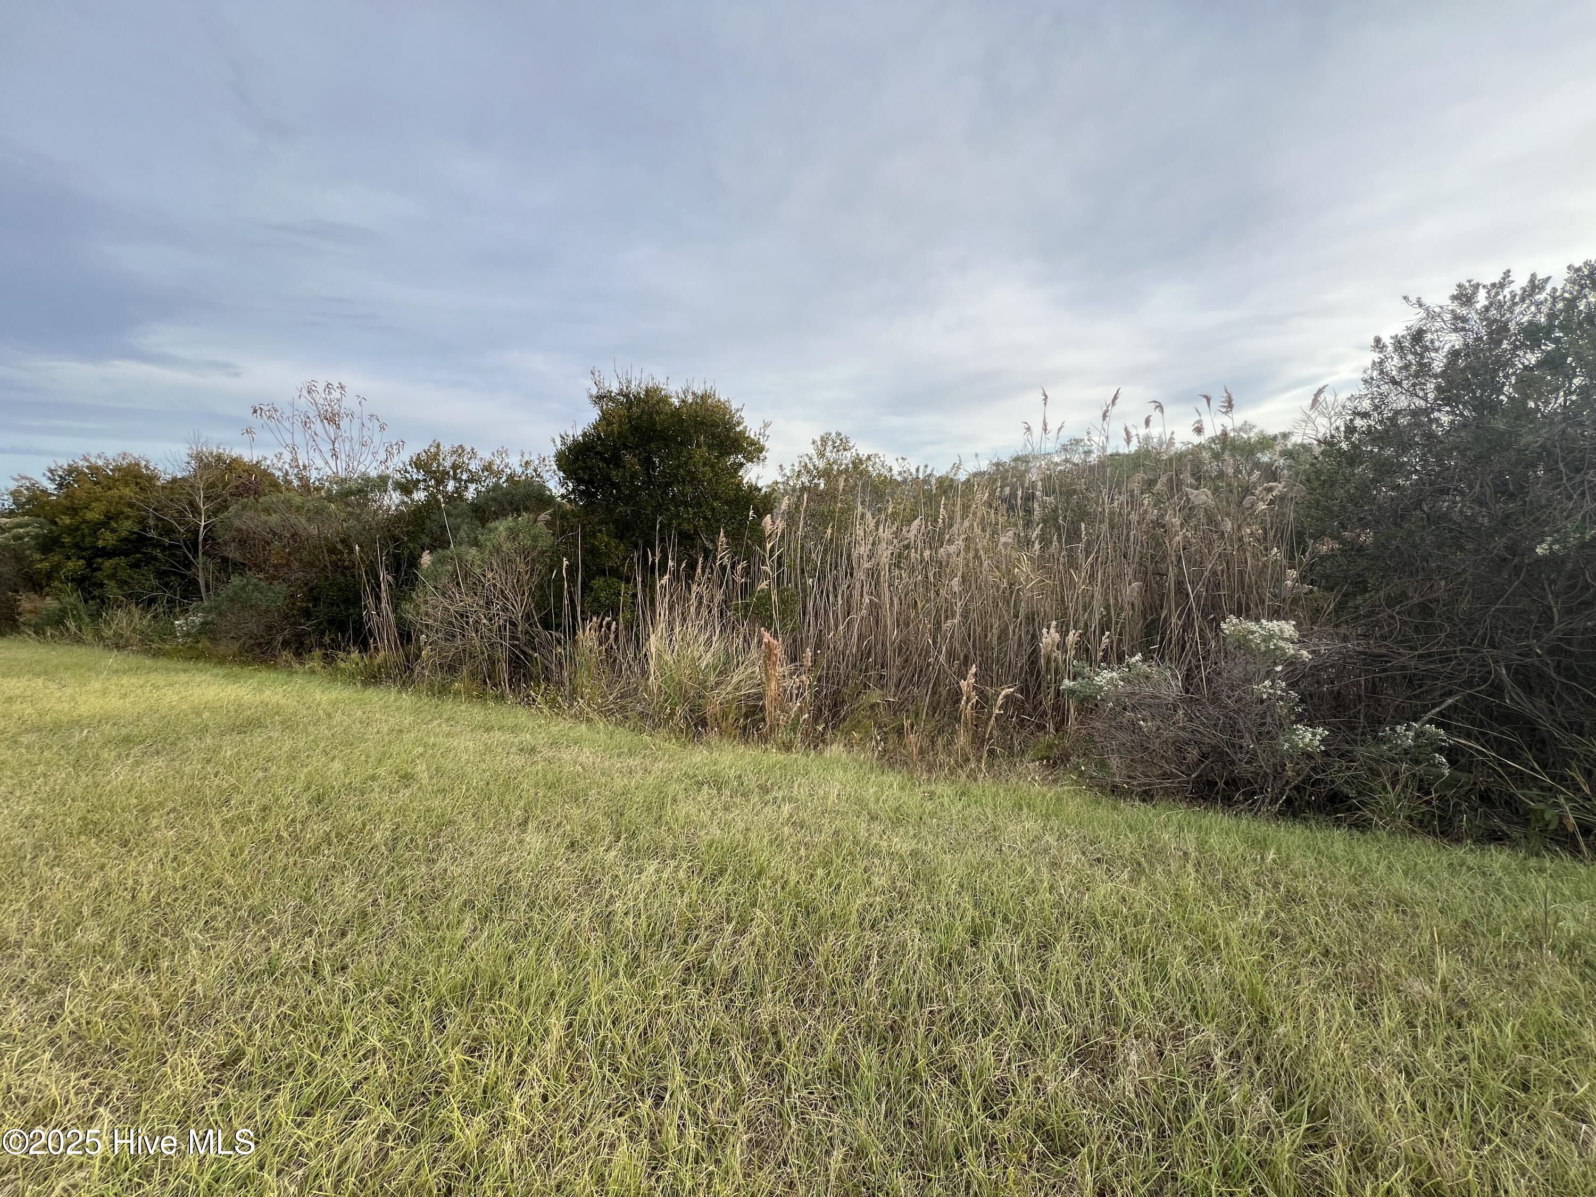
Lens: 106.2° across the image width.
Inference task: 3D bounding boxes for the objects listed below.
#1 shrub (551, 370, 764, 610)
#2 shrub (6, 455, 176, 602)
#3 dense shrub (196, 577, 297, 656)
[{"bbox_3d":[-2.050,-1.180,9.000,3.200,4.300,3.000,0,2,0],"label":"shrub"},{"bbox_3d":[-18.900,-1.600,16.000,3.800,4.200,3.500,0,2,0],"label":"shrub"},{"bbox_3d":[-10.600,0.360,11.500,1.800,1.500,1.600,0,2,0],"label":"dense shrub"}]

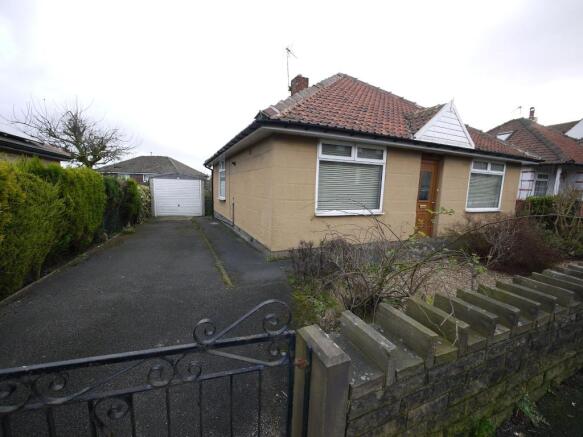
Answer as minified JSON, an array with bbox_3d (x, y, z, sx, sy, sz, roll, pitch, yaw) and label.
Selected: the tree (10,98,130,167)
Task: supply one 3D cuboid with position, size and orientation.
[{"bbox_3d":[-12.569,-3.504,13.626,5.200,6.496,5.000,-2,8,-25],"label":"tree"}]

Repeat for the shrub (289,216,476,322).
[{"bbox_3d":[1.240,0.571,3.632,2.300,1.100,1.600,-2,8,-25],"label":"shrub"}]

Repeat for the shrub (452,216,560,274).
[{"bbox_3d":[4.838,0.472,5.289,1.750,1.050,1.400,-2,8,-25],"label":"shrub"}]

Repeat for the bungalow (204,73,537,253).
[{"bbox_3d":[2.101,-3.064,10.497,10.400,6.600,9.700,-2,8,-25],"label":"bungalow"}]

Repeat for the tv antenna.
[{"bbox_3d":[-0.024,-7.111,11.100,0.400,1.950,0.950,6,9,33],"label":"tv antenna"}]

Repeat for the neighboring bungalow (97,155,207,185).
[{"bbox_3d":[-16.360,-4.983,29.251,10.472,5.475,7.800,-2,8,-25],"label":"neighboring bungalow"}]

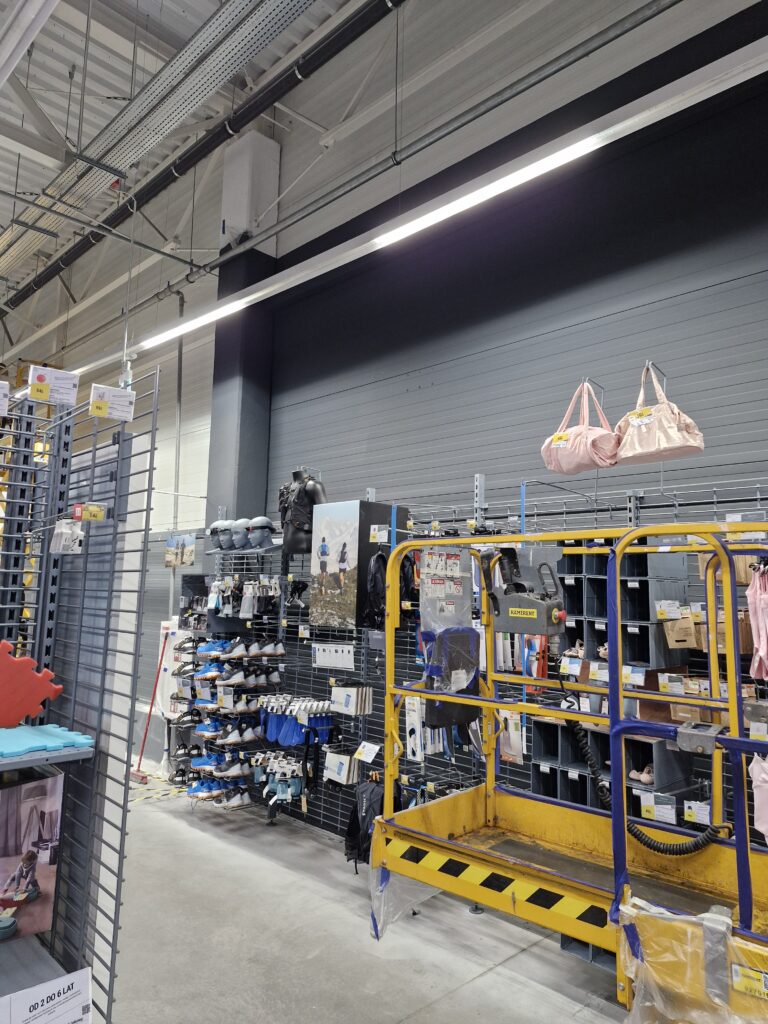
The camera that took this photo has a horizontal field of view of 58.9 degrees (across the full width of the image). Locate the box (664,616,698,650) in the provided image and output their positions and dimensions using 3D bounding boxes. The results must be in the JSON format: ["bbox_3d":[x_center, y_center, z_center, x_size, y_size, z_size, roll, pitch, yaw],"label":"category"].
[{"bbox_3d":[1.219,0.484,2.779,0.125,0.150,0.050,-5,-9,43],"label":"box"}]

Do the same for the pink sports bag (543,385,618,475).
[{"bbox_3d":[0.928,-0.400,3.222,0.210,0.415,0.330,7,-9,-40],"label":"pink sports bag"}]

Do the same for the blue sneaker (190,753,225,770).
[{"bbox_3d":[-1.384,1.929,5.255,0.285,0.120,0.105,-15,-16,43],"label":"blue sneaker"}]

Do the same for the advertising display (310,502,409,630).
[{"bbox_3d":[-0.166,0.372,4.675,0.460,0.820,0.470,-6,-11,44],"label":"advertising display"}]

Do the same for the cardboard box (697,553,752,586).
[{"bbox_3d":[1.392,0.218,2.774,0.135,0.155,0.240,-5,-9,43],"label":"cardboard box"}]

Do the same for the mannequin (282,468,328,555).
[{"bbox_3d":[-0.592,0.000,5.096,0.420,0.620,0.270,-5,-9,44],"label":"mannequin"}]

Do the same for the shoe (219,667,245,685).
[{"bbox_3d":[-1.062,1.142,4.752,0.265,0.115,0.100,-5,-9,43],"label":"shoe"}]

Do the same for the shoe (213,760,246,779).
[{"bbox_3d":[-1.144,1.883,5.006,0.290,0.130,0.105,-4,-9,38],"label":"shoe"}]

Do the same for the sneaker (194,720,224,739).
[{"bbox_3d":[-1.340,1.672,5.225,0.285,0.125,0.105,-5,-9,40],"label":"sneaker"}]

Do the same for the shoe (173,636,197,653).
[{"bbox_3d":[-1.646,1.098,5.615,0.280,0.120,0.105,-5,-9,41],"label":"shoe"}]

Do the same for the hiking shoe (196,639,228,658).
[{"bbox_3d":[-1.353,1.077,5.319,0.285,0.125,0.105,-5,-9,41],"label":"hiking shoe"}]

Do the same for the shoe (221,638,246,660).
[{"bbox_3d":[-1.121,1.042,5.115,0.285,0.120,0.105,-16,-17,43],"label":"shoe"}]

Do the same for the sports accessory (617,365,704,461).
[{"bbox_3d":[1.200,-0.433,2.964,0.170,0.410,0.370,7,-9,-40],"label":"sports accessory"}]

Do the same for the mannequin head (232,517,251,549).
[{"bbox_3d":[-1.216,0.192,5.923,0.165,0.270,0.220,-6,-11,44],"label":"mannequin head"}]

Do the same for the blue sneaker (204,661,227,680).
[{"bbox_3d":[-1.350,1.237,5.295,0.285,0.125,0.105,-4,-9,38],"label":"blue sneaker"}]

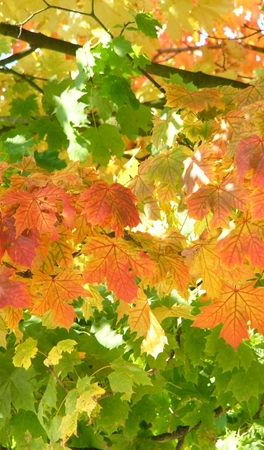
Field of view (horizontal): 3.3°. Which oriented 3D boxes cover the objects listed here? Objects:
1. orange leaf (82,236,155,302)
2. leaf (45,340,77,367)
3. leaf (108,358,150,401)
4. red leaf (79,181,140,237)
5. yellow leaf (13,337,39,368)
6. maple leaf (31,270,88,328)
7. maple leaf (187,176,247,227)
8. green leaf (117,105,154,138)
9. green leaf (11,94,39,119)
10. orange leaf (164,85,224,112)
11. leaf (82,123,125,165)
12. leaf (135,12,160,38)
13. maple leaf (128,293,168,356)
[{"bbox_3d":[-0.025,0.070,7.750,0.122,0.131,0.040,-18,-14,-5],"label":"orange leaf"},{"bbox_3d":[-0.127,0.226,8.100,0.055,0.048,0.020,11,-20,4],"label":"leaf"},{"bbox_3d":[-0.005,0.290,8.600,0.079,0.079,0.030,0,-25,0],"label":"leaf"},{"bbox_3d":[-0.038,-0.025,7.800,0.105,0.100,0.040,-8,-15,-2],"label":"red leaf"},{"bbox_3d":[-0.186,0.223,8.000,0.046,0.056,0.030,0,-15,-15],"label":"yellow leaf"},{"bbox_3d":[-0.123,0.130,8.000,0.101,0.101,0.030,-14,-19,-5],"label":"maple leaf"},{"bbox_3d":[0.149,-0.041,8.050,0.106,0.090,0.030,0,-28,0],"label":"maple leaf"},{"bbox_3d":[0.005,-0.204,9.000,0.075,0.069,0.025,0,-15,0],"label":"green leaf"},{"bbox_3d":[-0.193,-0.215,8.300,0.054,0.043,0.030,0,-15,0],"label":"green leaf"},{"bbox_3d":[0.117,-0.238,8.600,0.113,0.057,0.035,0,-50,0],"label":"orange leaf"},{"bbox_3d":[-0.050,-0.144,8.100,0.074,0.074,0.035,0,-15,0],"label":"leaf"},{"bbox_3d":[0.029,-0.375,8.600,0.047,0.048,0.020,-11,-20,-4],"label":"leaf"},{"bbox_3d":[0.027,0.174,8.000,0.075,0.109,0.045,-14,-12,-13],"label":"maple leaf"}]

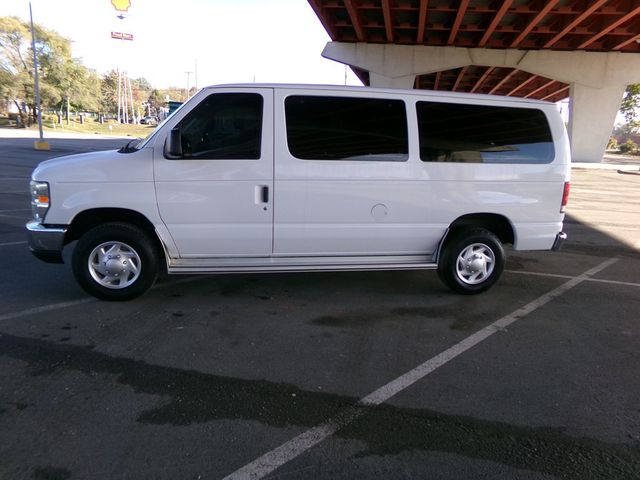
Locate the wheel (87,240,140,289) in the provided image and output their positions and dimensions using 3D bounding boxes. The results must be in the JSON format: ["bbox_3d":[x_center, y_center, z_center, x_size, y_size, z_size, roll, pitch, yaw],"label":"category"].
[{"bbox_3d":[-1.875,0.222,4.112,0.442,0.442,0.160,-1,12,-13],"label":"wheel"}]

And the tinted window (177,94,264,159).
[{"bbox_3d":[-0.908,-1.017,3.969,0.803,0.594,0.060,-1,2,-8],"label":"tinted window"}]

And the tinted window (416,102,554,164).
[{"bbox_3d":[1.613,-1.027,4.305,1.410,0.571,0.060,-1,2,-8],"label":"tinted window"}]

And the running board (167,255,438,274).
[{"bbox_3d":[-0.115,0.240,4.293,2.573,0.120,0.200,-1,12,-8],"label":"running board"}]

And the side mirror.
[{"bbox_3d":[-1.231,-0.817,3.755,0.130,0.270,0.240,0,12,-8],"label":"side mirror"}]

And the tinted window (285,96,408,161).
[{"bbox_3d":[0.261,-1.028,4.125,1.160,0.576,0.060,-1,2,-8],"label":"tinted window"}]

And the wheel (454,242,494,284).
[{"bbox_3d":[1.595,0.236,4.606,0.442,0.442,0.160,0,12,-8],"label":"wheel"}]

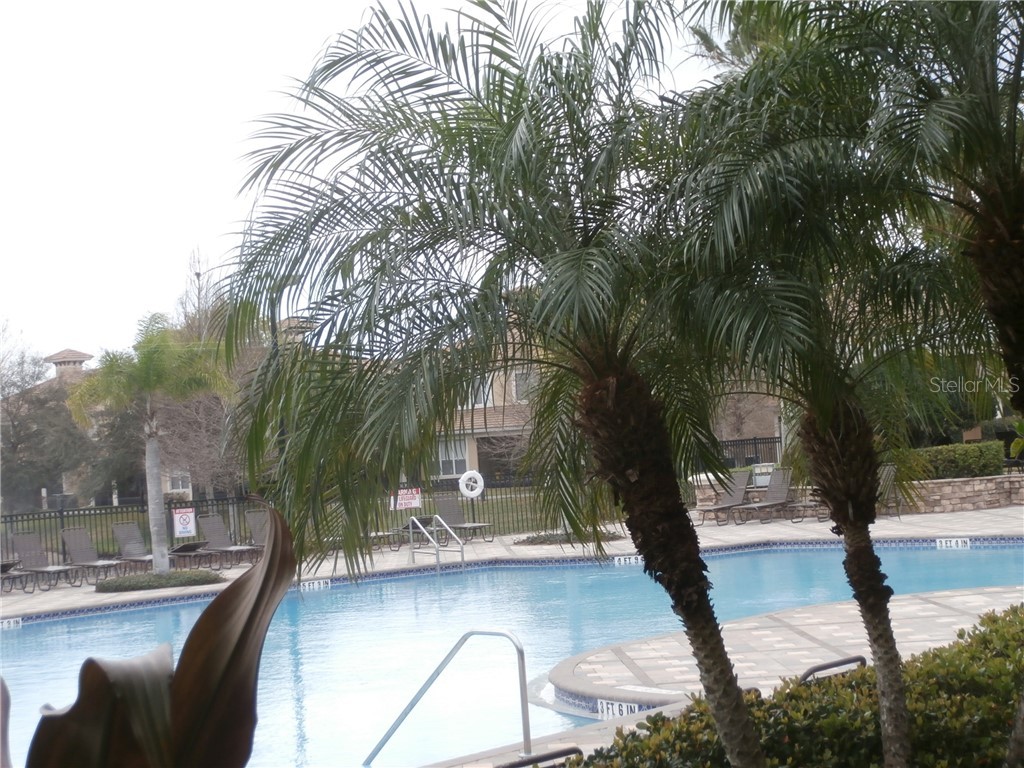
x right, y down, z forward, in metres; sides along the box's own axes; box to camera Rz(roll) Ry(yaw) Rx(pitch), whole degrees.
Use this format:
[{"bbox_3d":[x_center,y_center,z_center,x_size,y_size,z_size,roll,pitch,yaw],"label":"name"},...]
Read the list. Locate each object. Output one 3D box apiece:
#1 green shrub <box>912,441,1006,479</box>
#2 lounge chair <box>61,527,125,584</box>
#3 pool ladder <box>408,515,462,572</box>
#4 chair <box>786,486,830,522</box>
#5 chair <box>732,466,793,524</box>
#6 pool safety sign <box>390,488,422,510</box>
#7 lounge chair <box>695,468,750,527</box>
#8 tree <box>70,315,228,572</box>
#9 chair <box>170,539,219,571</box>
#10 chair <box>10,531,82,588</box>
[{"bbox_3d":[9.744,1.727,44.600,2.300,0.800,0.950,-3,-1,-22],"label":"green shrub"},{"bbox_3d":[-7.282,2.982,35.000,0.650,0.970,1.450,-2,-2,-44],"label":"lounge chair"},{"bbox_3d":[-1.323,2.820,34.800,0.550,1.000,0.720,-2,-2,-40],"label":"pool ladder"},{"bbox_3d":[6.512,2.409,42.600,0.660,0.970,1.600,-4,-1,28],"label":"chair"},{"bbox_3d":[5.333,2.423,43.000,0.660,1.080,1.600,-4,-2,29],"label":"chair"},{"bbox_3d":[-2.245,2.446,42.600,0.700,0.460,0.030,-2,-1,-28],"label":"pool safety sign"},{"bbox_3d":[4.435,2.477,43.200,0.660,1.080,1.600,-4,-2,29],"label":"lounge chair"},{"bbox_3d":[-6.361,1.095,35.300,2.800,4.650,2.800,-3,-1,0],"label":"tree"},{"bbox_3d":[-5.827,3.164,36.800,0.650,0.540,1.450,-2,-2,-44],"label":"chair"},{"bbox_3d":[-7.937,3.002,34.300,0.650,0.970,1.450,-2,-2,-44],"label":"chair"}]

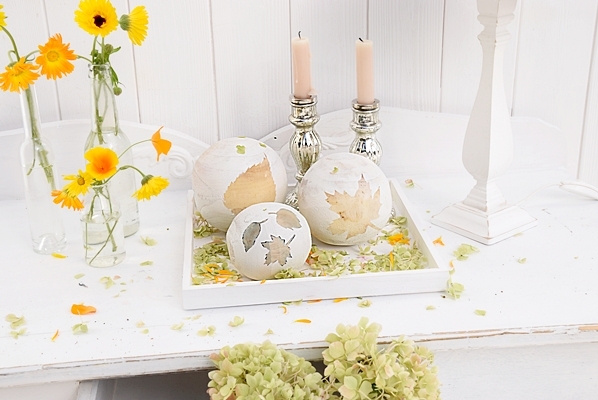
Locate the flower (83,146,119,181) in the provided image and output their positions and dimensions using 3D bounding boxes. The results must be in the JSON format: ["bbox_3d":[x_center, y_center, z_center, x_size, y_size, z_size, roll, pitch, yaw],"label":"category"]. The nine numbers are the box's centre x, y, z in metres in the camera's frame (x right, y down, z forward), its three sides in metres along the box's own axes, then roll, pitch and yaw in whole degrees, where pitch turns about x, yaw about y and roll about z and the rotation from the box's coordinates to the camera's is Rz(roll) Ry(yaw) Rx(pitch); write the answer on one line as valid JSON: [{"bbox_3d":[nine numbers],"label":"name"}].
[{"bbox_3d":[-0.234,-0.043,1.025,0.040,0.039,0.024,-8,-18,-15],"label":"flower"}]

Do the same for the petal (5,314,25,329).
[{"bbox_3d":[-0.311,0.133,0.948,0.023,0.007,0.019,-1,23,0],"label":"petal"}]

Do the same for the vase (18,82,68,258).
[{"bbox_3d":[-0.326,-0.042,1.084,0.043,0.224,0.043,-1,24,1],"label":"vase"}]

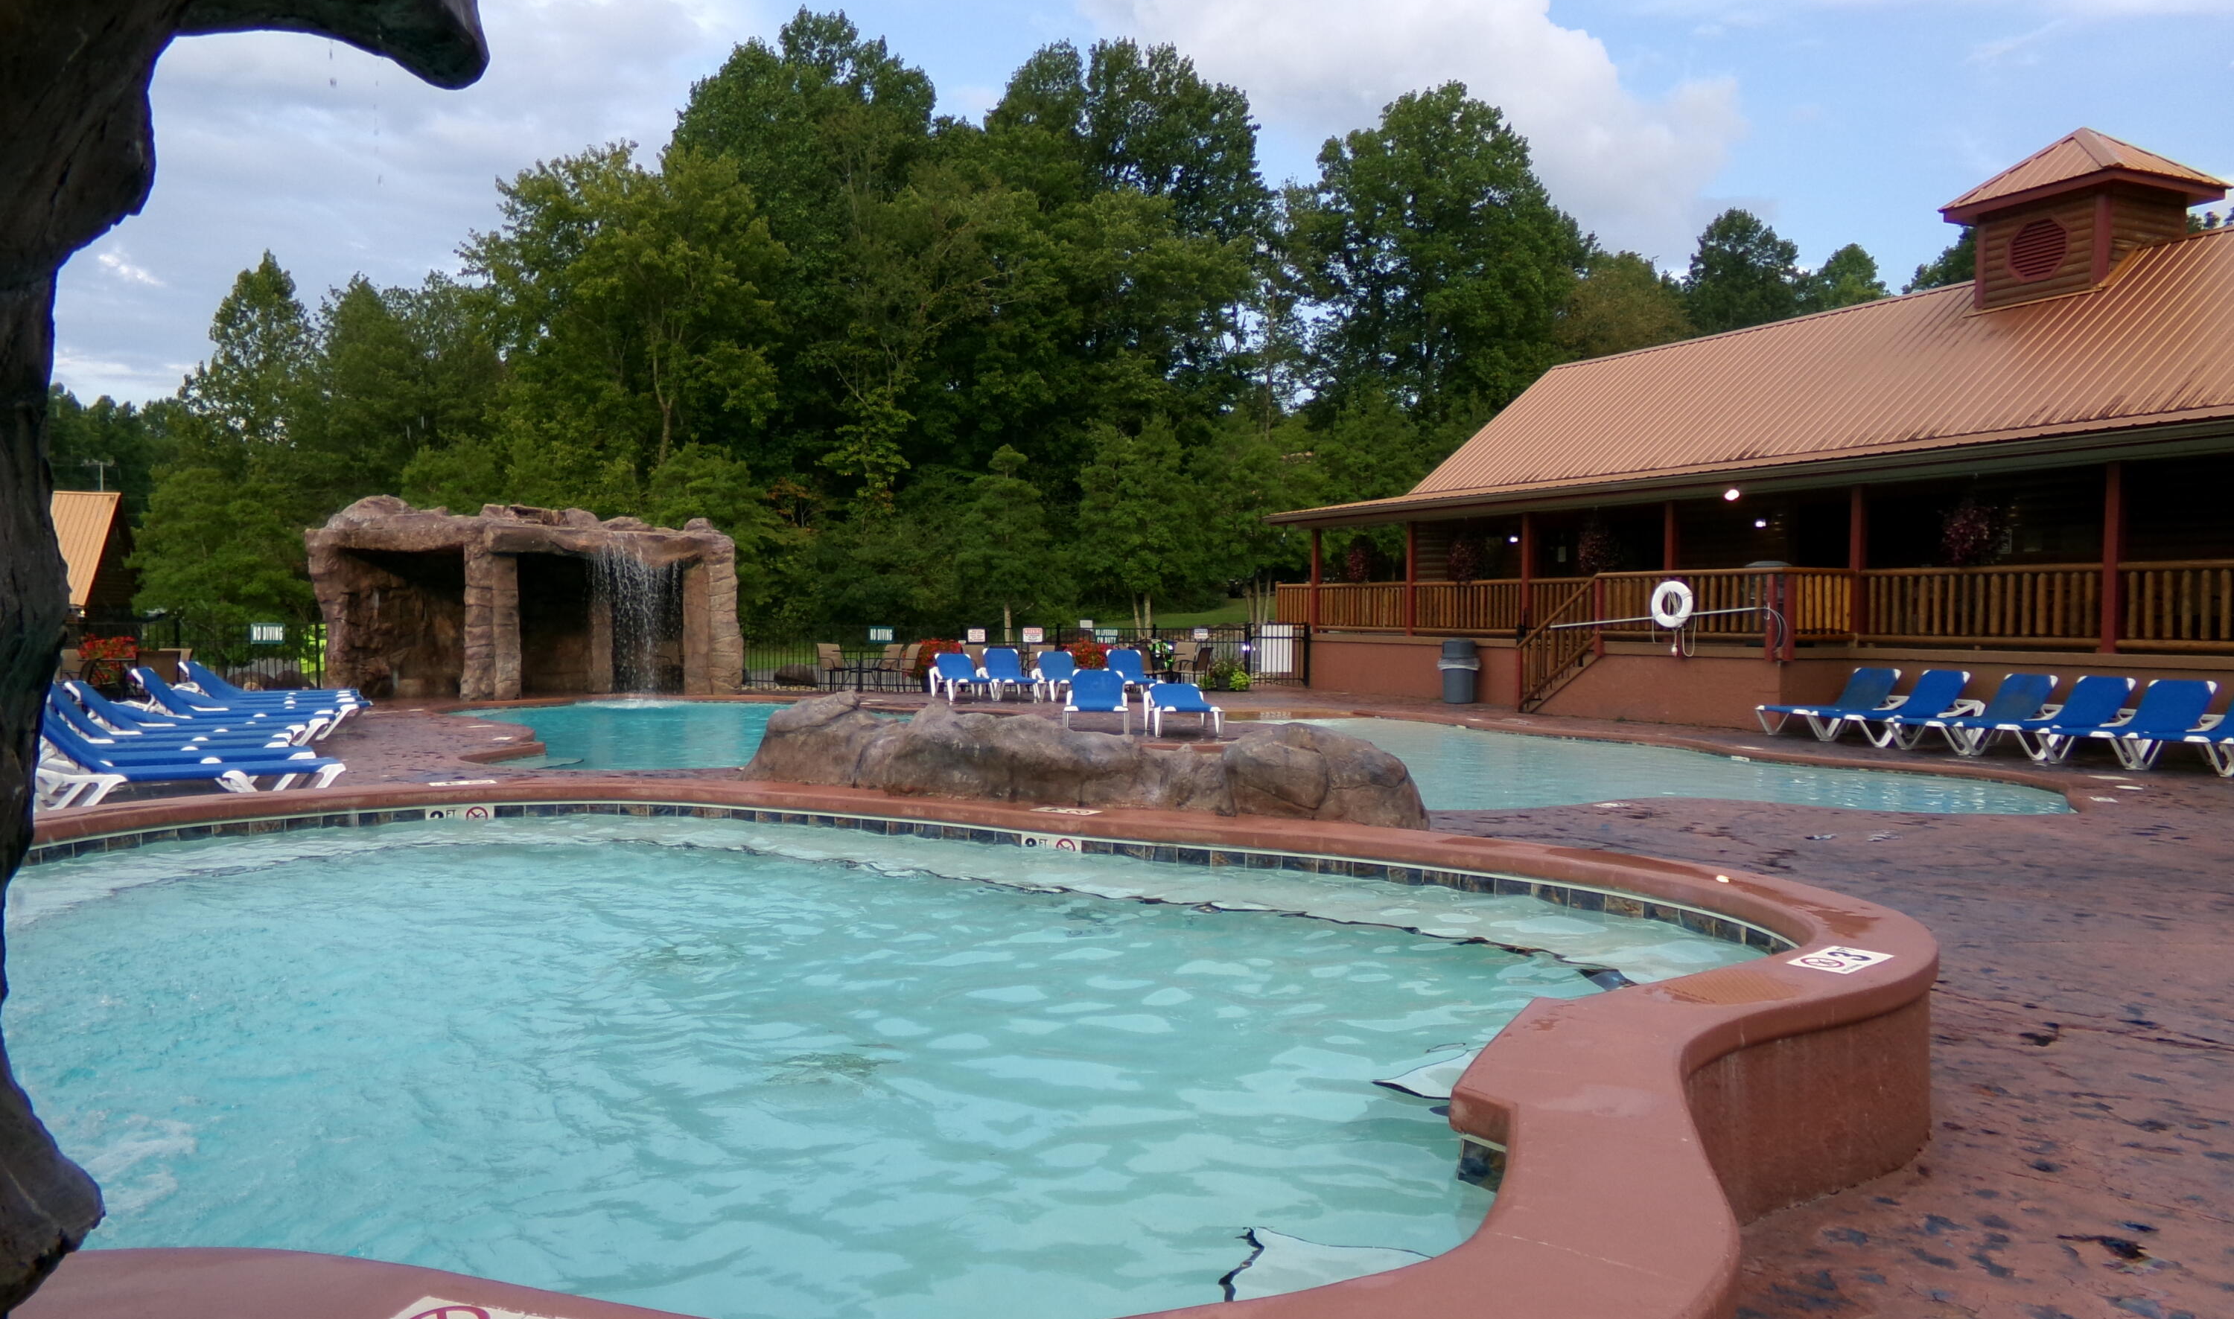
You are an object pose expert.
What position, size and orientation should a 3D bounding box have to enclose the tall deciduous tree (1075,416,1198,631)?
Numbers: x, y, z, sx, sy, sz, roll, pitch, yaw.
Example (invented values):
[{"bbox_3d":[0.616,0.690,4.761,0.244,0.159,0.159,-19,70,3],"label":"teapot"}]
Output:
[{"bbox_3d":[0.467,-2.779,36.000,3.100,5.841,3.100,0,2,0],"label":"tall deciduous tree"}]

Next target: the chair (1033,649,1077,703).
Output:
[{"bbox_3d":[-0.853,0.276,25.863,0.700,0.795,1.900,0,2,-16],"label":"chair"}]

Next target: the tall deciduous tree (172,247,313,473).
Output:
[{"bbox_3d":[-30.893,-7.344,55.000,5.600,14.254,5.600,0,2,0],"label":"tall deciduous tree"}]

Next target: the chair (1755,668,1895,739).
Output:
[{"bbox_3d":[8.444,0.520,18.095,1.900,0.781,0.700,-1,2,-27],"label":"chair"}]

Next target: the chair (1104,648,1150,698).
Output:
[{"bbox_3d":[0.264,0.236,25.138,0.700,0.800,1.880,0,2,-11],"label":"chair"}]

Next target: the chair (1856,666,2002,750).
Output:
[{"bbox_3d":[8.785,0.541,17.443,1.880,0.800,0.700,0,2,-25],"label":"chair"}]

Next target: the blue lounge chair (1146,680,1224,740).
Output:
[{"bbox_3d":[0.739,0.568,17.884,0.700,0.560,1.880,0,2,-6],"label":"blue lounge chair"}]

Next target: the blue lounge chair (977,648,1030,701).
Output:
[{"bbox_3d":[-1.778,0.253,25.849,0.700,0.839,1.900,0,2,-17],"label":"blue lounge chair"}]

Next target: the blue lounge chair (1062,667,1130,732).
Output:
[{"bbox_3d":[-0.229,0.506,18.473,0.700,0.751,1.900,0,2,0],"label":"blue lounge chair"}]

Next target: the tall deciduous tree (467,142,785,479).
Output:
[{"bbox_3d":[-14.908,-8.420,47.000,9.400,14.563,9.400,1,2,0],"label":"tall deciduous tree"}]

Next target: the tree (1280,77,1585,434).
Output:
[{"bbox_3d":[12.473,-12.169,60.000,11.300,20.349,11.300,1,2,0],"label":"tree"}]

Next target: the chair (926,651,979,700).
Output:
[{"bbox_3d":[-2.438,0.267,24.707,0.700,0.710,1.880,0,2,-19],"label":"chair"}]

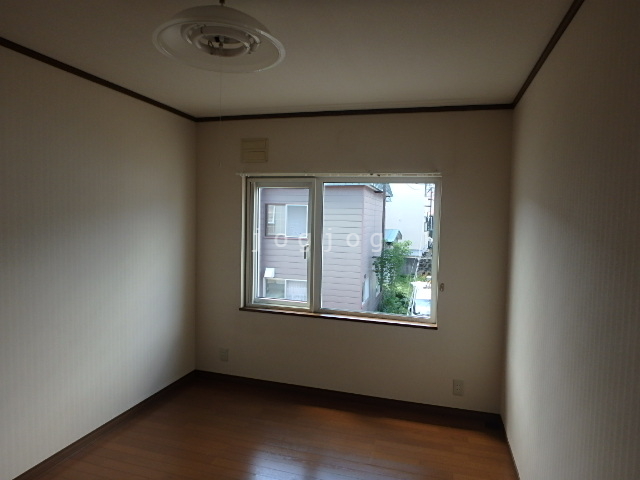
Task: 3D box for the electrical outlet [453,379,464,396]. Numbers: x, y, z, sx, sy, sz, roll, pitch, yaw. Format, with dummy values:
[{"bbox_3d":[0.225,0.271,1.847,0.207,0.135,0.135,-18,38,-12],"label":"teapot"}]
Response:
[{"bbox_3d":[1.053,1.124,2.950,0.072,0.119,0.010,2,3,17],"label":"electrical outlet"}]

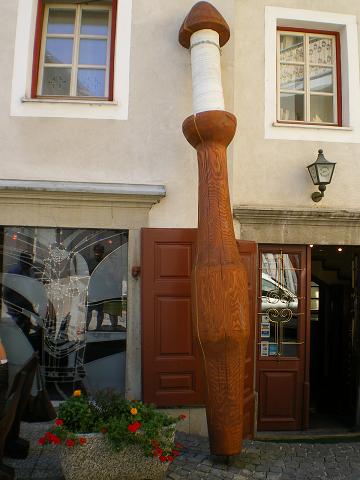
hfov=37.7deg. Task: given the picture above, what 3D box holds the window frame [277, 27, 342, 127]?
[{"bbox_3d":[1.561,-1.963,6.361,0.805,1.222,0.100,2,-6,-7],"label":"window frame"}]

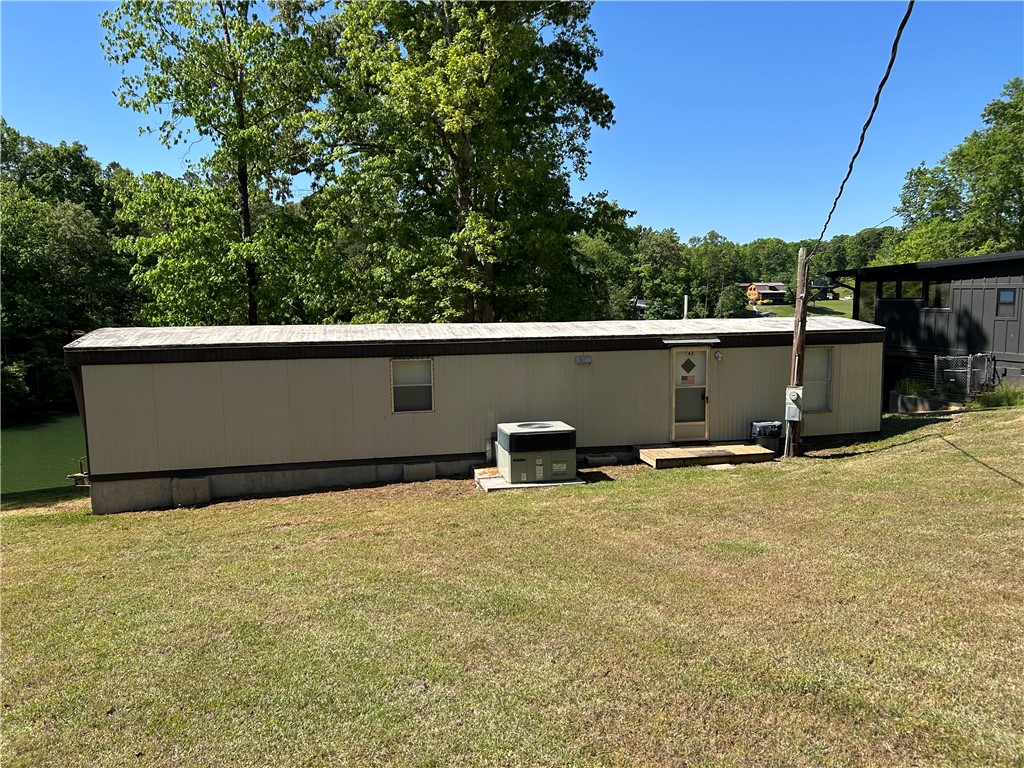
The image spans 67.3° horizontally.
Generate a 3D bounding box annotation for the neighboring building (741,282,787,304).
[{"bbox_3d":[93.054,-33.418,284.000,16.500,8.000,9.500,1,7,16],"label":"neighboring building"}]

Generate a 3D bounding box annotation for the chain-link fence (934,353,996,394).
[{"bbox_3d":[14.280,-0.330,24.200,1.100,1.300,1.300,-4,7,-26],"label":"chain-link fence"}]

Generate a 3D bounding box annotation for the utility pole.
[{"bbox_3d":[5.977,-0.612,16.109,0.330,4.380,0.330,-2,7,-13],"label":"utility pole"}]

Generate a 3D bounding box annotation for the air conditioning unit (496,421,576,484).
[{"bbox_3d":[0.463,1.317,15.085,1.300,0.965,1.060,-2,7,-13],"label":"air conditioning unit"}]

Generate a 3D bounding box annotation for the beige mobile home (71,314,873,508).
[{"bbox_3d":[-0.138,0.250,17.915,17.340,3.390,3.740,-2,7,-13],"label":"beige mobile home"}]

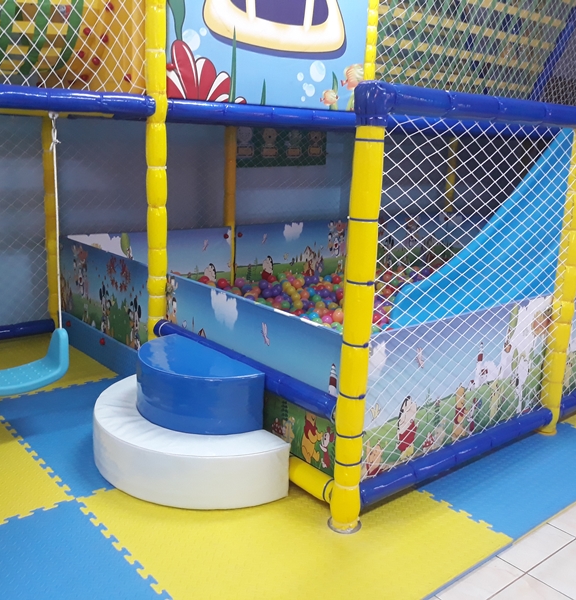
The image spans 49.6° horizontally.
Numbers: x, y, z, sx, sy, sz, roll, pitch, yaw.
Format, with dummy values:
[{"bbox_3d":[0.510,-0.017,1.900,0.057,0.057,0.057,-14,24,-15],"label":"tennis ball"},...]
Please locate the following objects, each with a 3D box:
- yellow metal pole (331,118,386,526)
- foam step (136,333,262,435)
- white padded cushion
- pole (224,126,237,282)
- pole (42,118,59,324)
[{"bbox_3d":[0.204,0.133,1.885,0.088,1.258,0.088,2,14,0],"label":"yellow metal pole"},{"bbox_3d":[-0.403,0.324,2.391,0.304,0.216,0.617,-10,18,-39],"label":"foam step"},{"bbox_3d":[-0.475,0.534,2.389,0.455,0.195,0.935,-10,18,-39],"label":"white padded cushion"},{"bbox_3d":[-0.423,-0.559,4.453,0.080,1.326,0.080,-10,18,-39],"label":"pole"},{"bbox_3d":[-1.385,-0.397,3.677,0.078,1.326,0.078,-10,18,-39],"label":"pole"}]

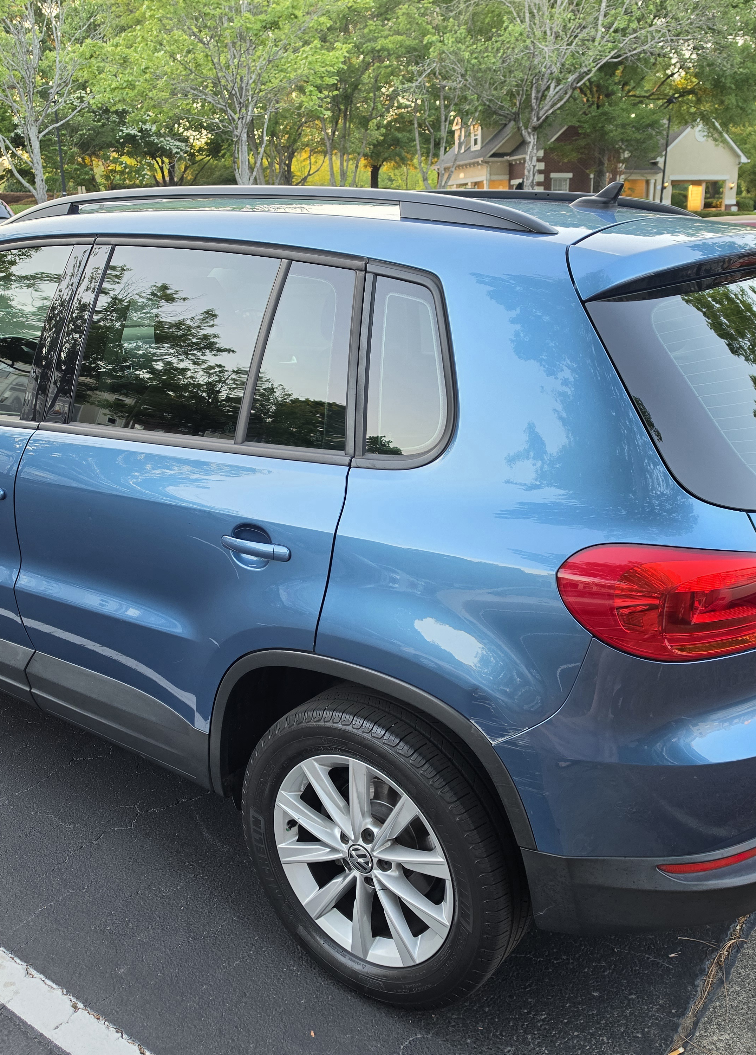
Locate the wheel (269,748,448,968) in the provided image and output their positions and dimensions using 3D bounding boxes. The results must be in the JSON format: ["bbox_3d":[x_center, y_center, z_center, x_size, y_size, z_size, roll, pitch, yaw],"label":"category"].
[{"bbox_3d":[0.005,0.685,2.045,0.472,0.472,0.180,14,22,32],"label":"wheel"}]

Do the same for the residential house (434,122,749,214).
[{"bbox_3d":[10.729,-19.253,50.000,14.000,6.000,10.000,0,19,-5],"label":"residential house"}]

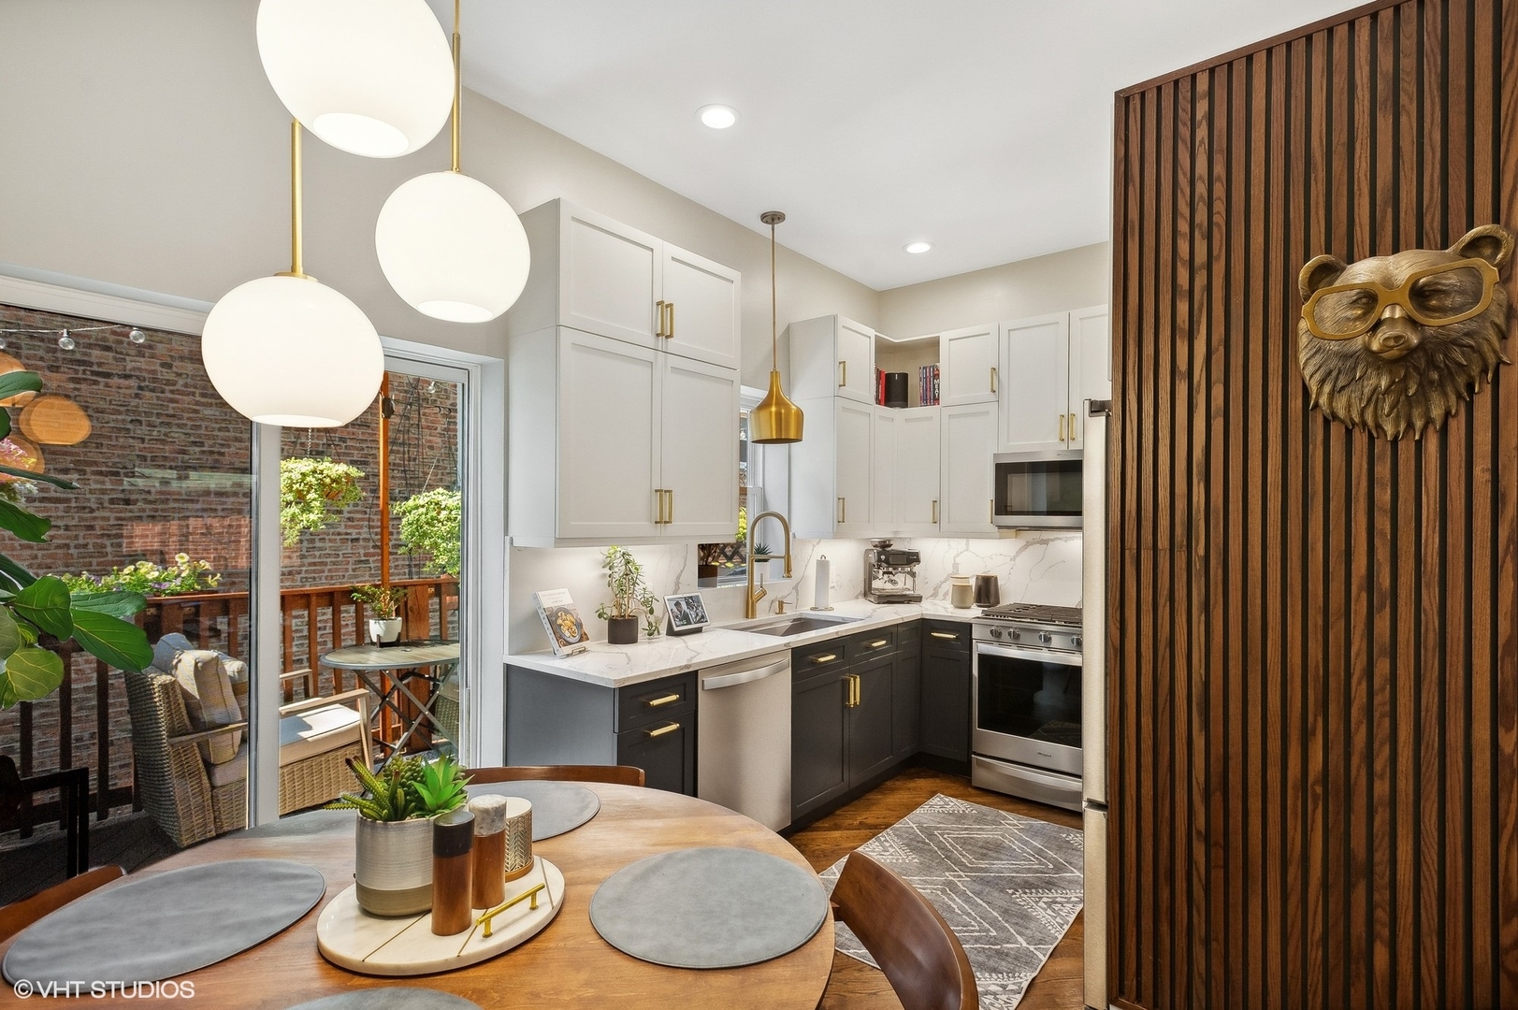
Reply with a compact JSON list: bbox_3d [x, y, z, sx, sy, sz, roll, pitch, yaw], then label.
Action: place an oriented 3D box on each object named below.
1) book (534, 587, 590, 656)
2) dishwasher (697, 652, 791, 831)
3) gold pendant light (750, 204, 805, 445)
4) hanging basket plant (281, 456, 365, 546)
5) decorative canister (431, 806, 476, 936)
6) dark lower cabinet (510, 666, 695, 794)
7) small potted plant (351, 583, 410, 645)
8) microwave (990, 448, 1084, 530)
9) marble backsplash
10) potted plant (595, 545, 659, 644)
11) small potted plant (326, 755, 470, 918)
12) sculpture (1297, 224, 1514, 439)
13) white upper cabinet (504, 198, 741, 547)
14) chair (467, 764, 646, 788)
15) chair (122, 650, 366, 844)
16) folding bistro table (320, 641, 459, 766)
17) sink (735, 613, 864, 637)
[{"bbox_3d":[-0.766,0.457,2.809,0.026,0.256,0.200,-27,-9,16],"label":"book"},{"bbox_3d":[-0.256,1.049,3.094,0.610,0.844,0.603,0,-1,39],"label":"dishwasher"},{"bbox_3d":[0.083,-0.924,3.756,0.285,1.173,0.285,1,-1,0],"label":"gold pendant light"},{"bbox_3d":[-2.381,-0.022,3.850,0.500,0.485,0.470,1,-1,-32],"label":"hanging basket plant"},{"bbox_3d":[-0.519,0.625,1.219,0.065,0.178,0.065,0,-1,39],"label":"decorative canister"},{"bbox_3d":[-0.605,1.053,2.714,0.645,0.880,0.385,0,-1,39],"label":"dark lower cabinet"},{"bbox_3d":[-2.096,0.605,3.975,0.250,0.330,0.260,0,-1,39],"label":"small potted plant"},{"bbox_3d":[1.757,-0.085,3.990,0.757,0.426,0.400,0,-1,39],"label":"microwave"},{"bbox_3d":[0.561,0.376,3.347,1.650,0.456,2.845,0,-1,39],"label":"marble backsplash"},{"bbox_3d":[-0.566,0.383,3.092,0.205,0.410,0.240,0,-1,39],"label":"potted plant"},{"bbox_3d":[-0.662,0.591,1.311,0.235,0.245,0.205,1,-1,-26],"label":"small potted plant"},{"bbox_3d":[1.398,-0.369,1.563,0.355,0.447,0.180,0,-1,39],"label":"sculpture"},{"bbox_3d":[-0.526,-0.468,3.060,0.320,1.256,1.000,0,-1,39],"label":"white upper cabinet"},{"bbox_3d":[-0.558,1.102,1.750,0.510,0.765,0.520,1,-1,-11],"label":"chair"},{"bbox_3d":[-2.530,1.085,3.565,0.710,0.820,0.870,0,-1,39],"label":"chair"},{"bbox_3d":[-1.901,1.142,3.794,0.725,0.725,0.725,0,-1,39],"label":"folding bistro table"},{"bbox_3d":[0.177,0.729,3.641,0.420,0.230,0.760,0,-1,39],"label":"sink"}]

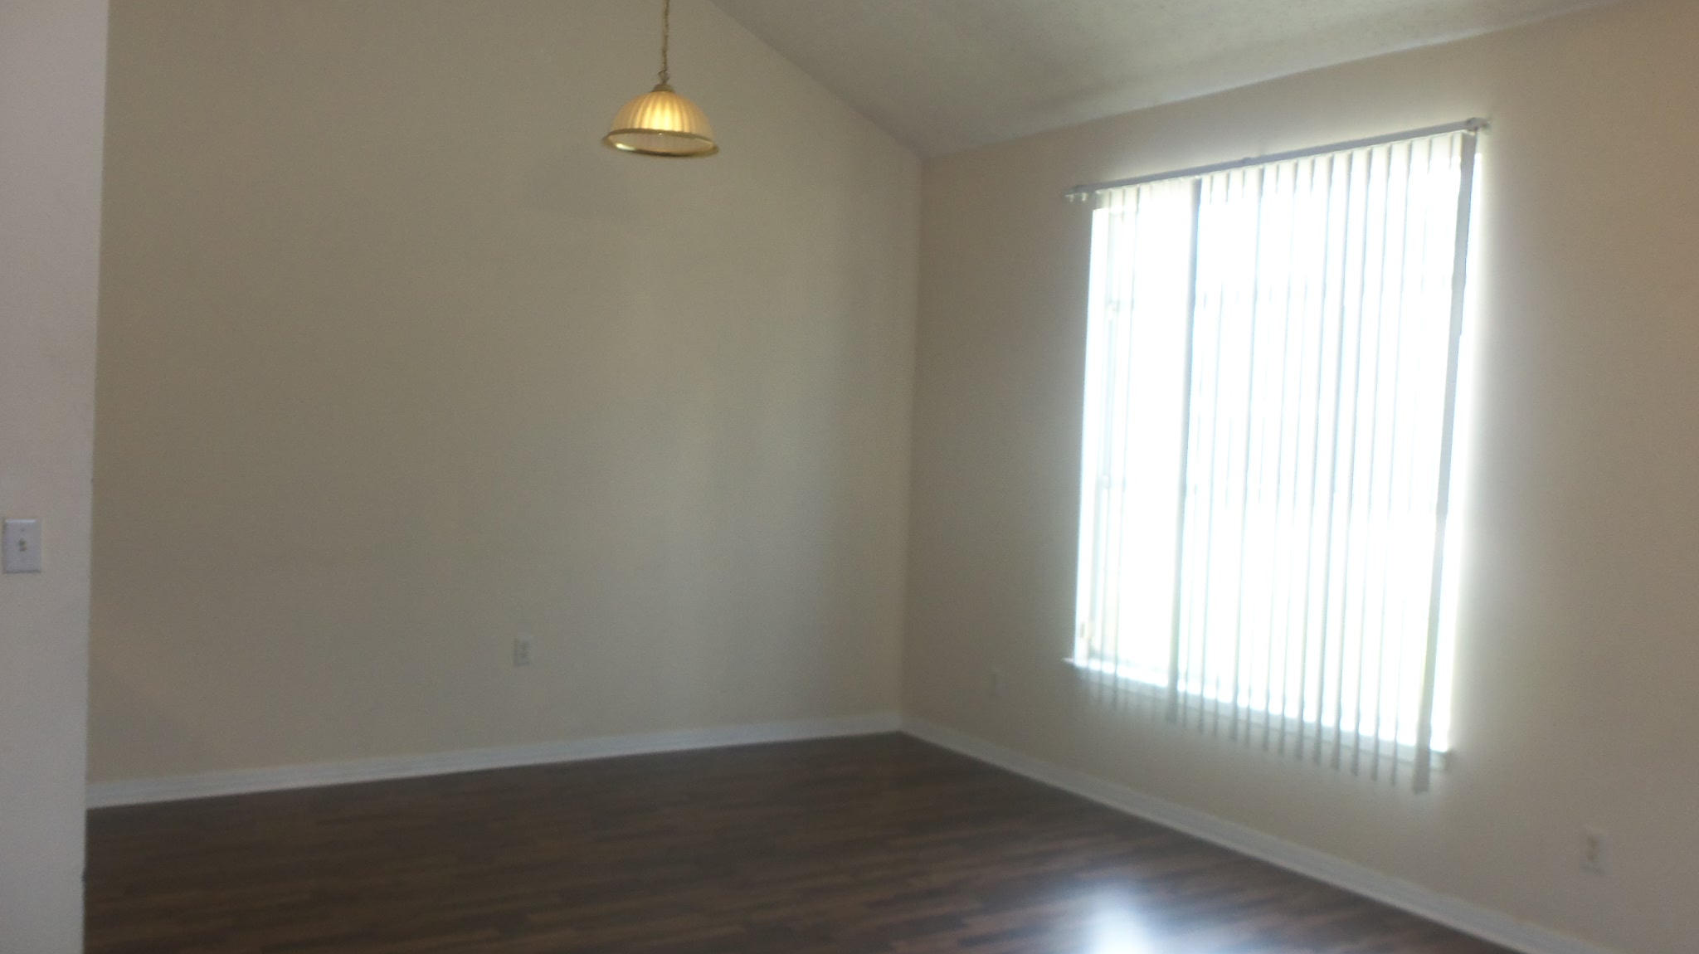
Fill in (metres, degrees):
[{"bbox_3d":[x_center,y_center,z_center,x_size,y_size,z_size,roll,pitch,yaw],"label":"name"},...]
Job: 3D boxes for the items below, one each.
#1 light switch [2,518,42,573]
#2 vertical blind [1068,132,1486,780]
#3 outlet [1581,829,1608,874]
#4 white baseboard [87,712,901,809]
[{"bbox_3d":[-1.728,0.144,2.870,0.071,0.115,0.012,2,2,-34],"label":"light switch"},{"bbox_3d":[1.424,-0.099,5.143,0.100,2.120,1.790,2,2,-34],"label":"vertical blind"},{"bbox_3d":[2.181,1.093,4.021,0.010,0.115,0.072,2,2,-34],"label":"outlet"},{"bbox_3d":[-1.234,1.199,5.917,3.587,0.095,0.018,2,2,-34],"label":"white baseboard"}]

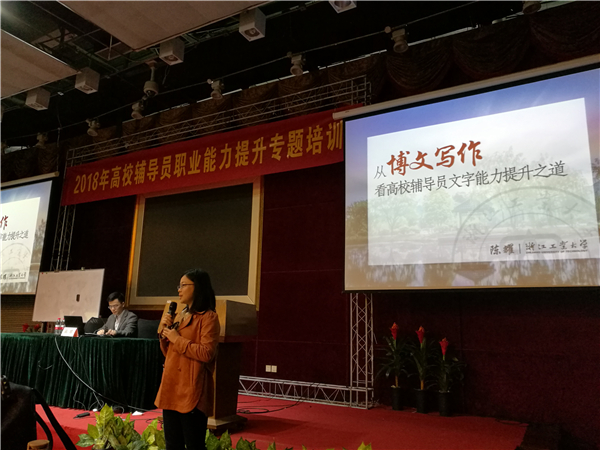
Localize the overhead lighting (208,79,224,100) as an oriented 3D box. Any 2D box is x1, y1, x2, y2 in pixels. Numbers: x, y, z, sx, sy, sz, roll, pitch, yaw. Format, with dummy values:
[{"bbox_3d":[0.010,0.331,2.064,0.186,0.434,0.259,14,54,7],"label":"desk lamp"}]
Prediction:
[{"bbox_3d":[-1.215,-1.971,6.833,0.180,0.260,0.190,-5,-14,29],"label":"overhead lighting"}]

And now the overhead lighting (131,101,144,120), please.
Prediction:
[{"bbox_3d":[-2.683,-1.888,7.752,0.190,0.290,0.220,-5,-13,29],"label":"overhead lighting"}]

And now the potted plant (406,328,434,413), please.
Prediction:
[{"bbox_3d":[1.460,1.716,5.591,0.350,0.990,0.350,-5,-14,29],"label":"potted plant"}]

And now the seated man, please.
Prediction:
[{"bbox_3d":[-2.282,1.475,5.781,0.530,1.249,0.680,-4,-12,23],"label":"seated man"}]

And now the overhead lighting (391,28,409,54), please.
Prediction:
[{"bbox_3d":[1.170,-2.145,5.476,0.180,0.260,0.190,-5,-14,29],"label":"overhead lighting"}]

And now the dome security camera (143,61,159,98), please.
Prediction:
[{"bbox_3d":[-2.279,-2.266,7.185,0.220,0.592,0.220,-5,-14,29],"label":"dome security camera"}]

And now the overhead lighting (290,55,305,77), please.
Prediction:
[{"bbox_3d":[-0.029,-2.099,6.168,0.180,0.260,0.190,-5,-14,29],"label":"overhead lighting"}]

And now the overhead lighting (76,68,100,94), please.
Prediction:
[{"bbox_3d":[-3.256,-2.200,7.180,0.258,0.258,0.258,-5,-13,29],"label":"overhead lighting"}]

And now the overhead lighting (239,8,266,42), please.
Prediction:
[{"bbox_3d":[-0.567,-2.434,5.691,0.255,0.255,0.255,-5,-13,29],"label":"overhead lighting"}]

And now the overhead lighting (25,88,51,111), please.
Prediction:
[{"bbox_3d":[-4.443,-2.134,7.946,0.225,0.280,0.225,-5,-14,29],"label":"overhead lighting"}]

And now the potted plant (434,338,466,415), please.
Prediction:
[{"bbox_3d":[1.637,1.639,5.091,0.354,0.825,0.336,-5,-13,29],"label":"potted plant"}]

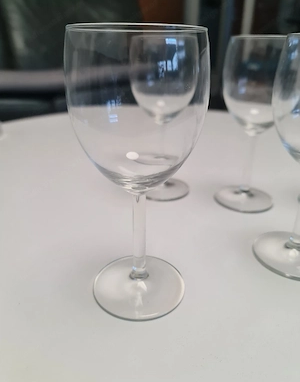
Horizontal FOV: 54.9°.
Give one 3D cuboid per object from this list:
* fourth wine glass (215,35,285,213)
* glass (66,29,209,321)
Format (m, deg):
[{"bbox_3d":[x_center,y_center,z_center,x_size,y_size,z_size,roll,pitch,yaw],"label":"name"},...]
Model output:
[{"bbox_3d":[0.118,-0.071,0.324,0.082,0.180,0.082,0,27,0],"label":"fourth wine glass"},{"bbox_3d":[-0.007,-0.005,0.192,0.082,0.180,0.082,0,27,0],"label":"glass"}]

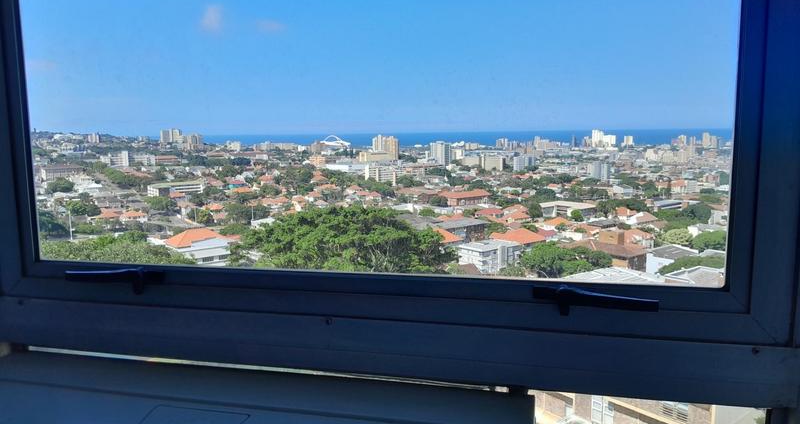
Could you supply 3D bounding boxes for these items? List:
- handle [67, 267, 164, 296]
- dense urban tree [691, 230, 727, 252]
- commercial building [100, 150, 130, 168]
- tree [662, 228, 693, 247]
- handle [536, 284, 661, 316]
[{"bbox_3d":[-0.354,0.085,0.747,0.118,0.028,0.040,1,8,13],"label":"handle"},{"bbox_3d":[109.359,10.946,211.104,11.500,8.000,11.000,-5,9,-27],"label":"dense urban tree"},{"bbox_3d":[-312.480,-57.990,660.000,28.000,17.000,15.000,-3,8,-18],"label":"commercial building"},{"bbox_3d":[82.200,8.000,178.000,8.500,7.000,8.200,1,8,15],"label":"tree"},{"bbox_3d":[0.199,0.090,0.620,0.120,0.028,0.040,1,8,13],"label":"handle"}]

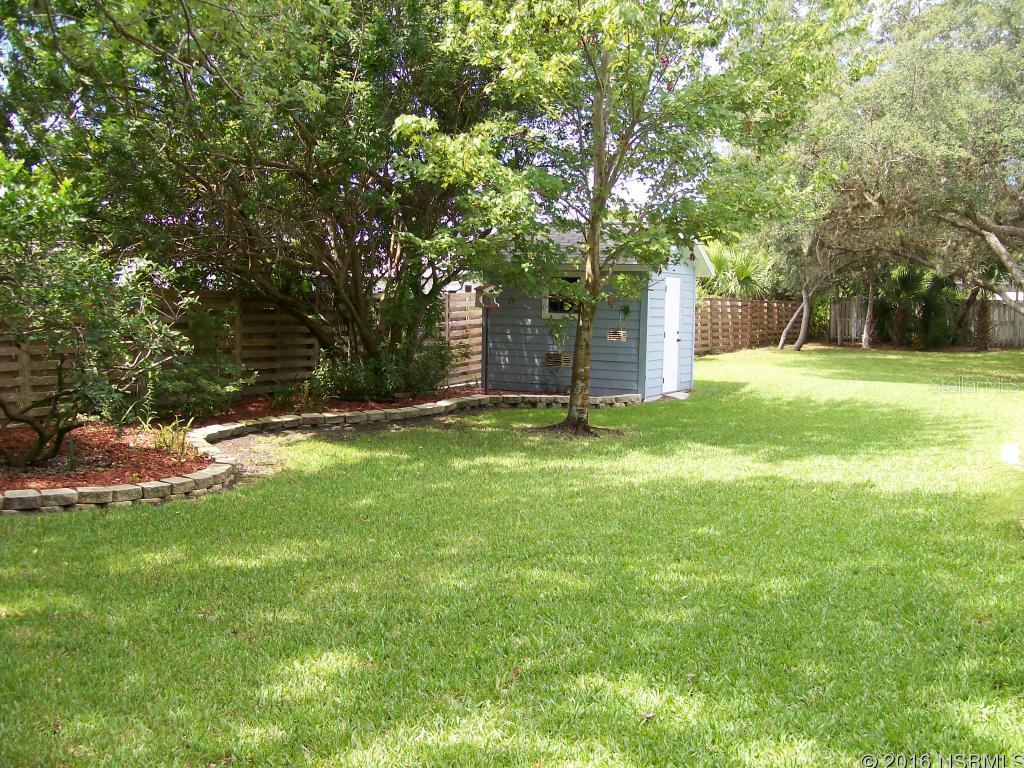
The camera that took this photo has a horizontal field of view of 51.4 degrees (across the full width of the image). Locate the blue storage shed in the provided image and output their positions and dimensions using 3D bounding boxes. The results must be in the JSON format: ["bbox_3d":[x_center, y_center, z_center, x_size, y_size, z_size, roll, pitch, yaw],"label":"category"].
[{"bbox_3d":[1.445,-1.371,19.854,3.650,3.000,2.940,4,5,30],"label":"blue storage shed"}]

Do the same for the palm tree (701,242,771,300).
[{"bbox_3d":[8.258,-3.229,39.000,2.500,3.700,2.500,1,5,0],"label":"palm tree"}]

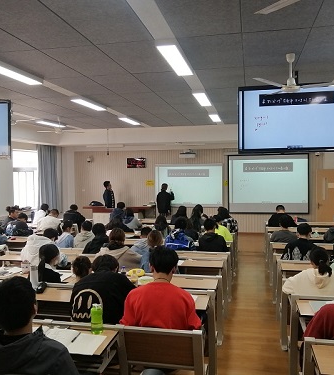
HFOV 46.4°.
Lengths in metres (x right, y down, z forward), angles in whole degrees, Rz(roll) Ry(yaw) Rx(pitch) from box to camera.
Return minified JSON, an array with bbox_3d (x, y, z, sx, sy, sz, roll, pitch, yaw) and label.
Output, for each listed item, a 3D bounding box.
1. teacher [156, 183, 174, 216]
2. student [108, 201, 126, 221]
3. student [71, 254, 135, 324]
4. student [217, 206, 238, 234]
[{"bbox_3d":[-0.051,0.712,12.836,0.550,1.660,0.420,1,3,27],"label":"teacher"},{"bbox_3d":[-1.183,1.021,9.879,0.470,1.280,0.720,0,2,21],"label":"student"},{"bbox_3d":[-0.448,1.143,3.256,0.560,1.210,0.760,0,2,15],"label":"student"},{"bbox_3d":[1.330,1.072,8.504,0.470,1.311,0.740,-1,2,12],"label":"student"}]

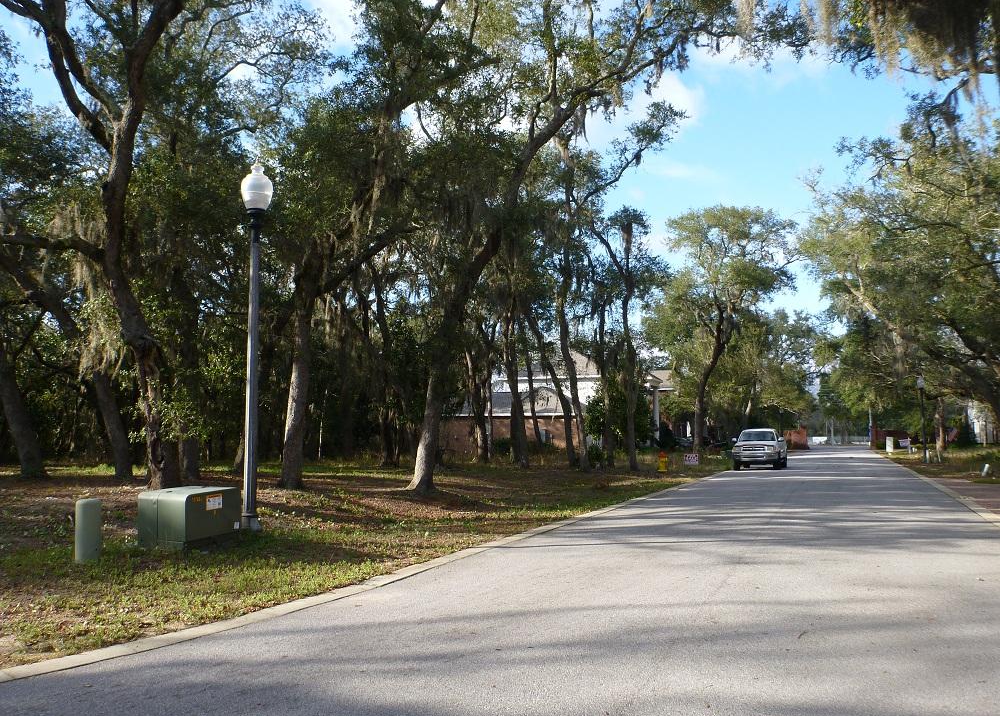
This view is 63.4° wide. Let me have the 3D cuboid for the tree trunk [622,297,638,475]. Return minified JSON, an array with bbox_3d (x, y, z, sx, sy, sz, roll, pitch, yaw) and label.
[{"bbox_3d":[5.008,0.983,31.045,0.605,6.687,0.500,-1,-6,9],"label":"tree trunk"}]

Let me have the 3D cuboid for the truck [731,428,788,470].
[{"bbox_3d":[11.913,4.141,36.885,1.950,1.800,5.500,-3,-6,24],"label":"truck"}]

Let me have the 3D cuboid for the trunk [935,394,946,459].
[{"bbox_3d":[27.390,4.314,50.297,0.600,3.963,0.550,-3,-6,28],"label":"trunk"}]

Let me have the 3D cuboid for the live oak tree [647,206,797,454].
[{"bbox_3d":[14.905,-2.041,54.433,9.658,16.818,9.500,-2,-6,15],"label":"live oak tree"}]

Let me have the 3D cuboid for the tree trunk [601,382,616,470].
[{"bbox_3d":[4.411,2.776,32.882,0.647,3.483,0.500,-1,-6,8],"label":"tree trunk"}]

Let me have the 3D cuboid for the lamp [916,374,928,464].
[{"bbox_3d":[23.591,3.365,45.167,0.470,5.010,0.450,-3,-6,27],"label":"lamp"}]

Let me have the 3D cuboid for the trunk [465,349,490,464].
[{"bbox_3d":[-1.139,2.436,40.956,1.317,5.765,0.900,0,-5,-2],"label":"trunk"}]

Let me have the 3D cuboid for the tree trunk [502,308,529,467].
[{"bbox_3d":[0.671,1.245,35.041,1.125,6.938,0.800,-1,-5,1],"label":"tree trunk"}]

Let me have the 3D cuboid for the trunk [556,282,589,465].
[{"bbox_3d":[2.831,0.602,31.585,1.241,7.438,0.800,-1,-6,5],"label":"trunk"}]

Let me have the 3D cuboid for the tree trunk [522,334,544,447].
[{"bbox_3d":[1.865,1.732,45.039,1.223,6.464,0.700,-1,-5,2],"label":"tree trunk"}]

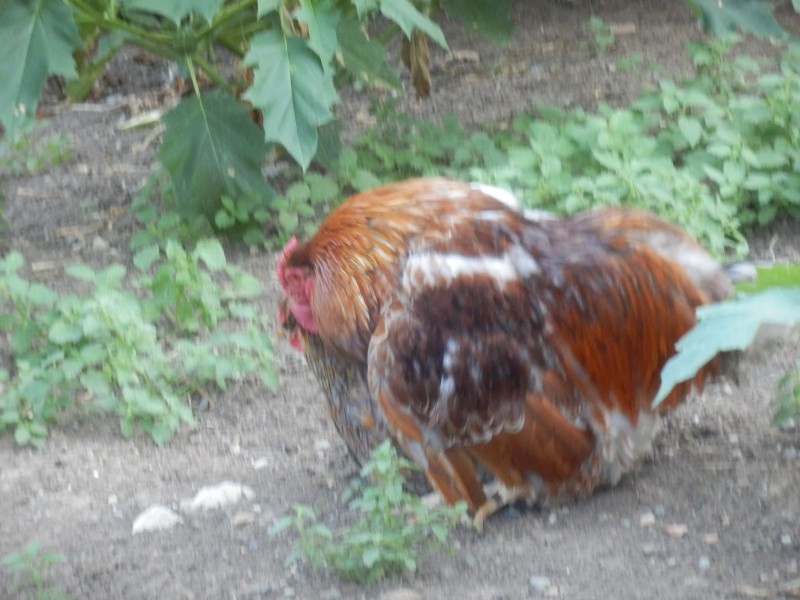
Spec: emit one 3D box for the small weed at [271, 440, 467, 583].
[{"bbox_3d":[-0.029,0.192,4.150,0.175,0.115,0.140,0,18,0],"label":"small weed"}]

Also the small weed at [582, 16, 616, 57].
[{"bbox_3d":[0.253,-0.335,5.810,0.043,0.045,0.038,0,18,0],"label":"small weed"}]

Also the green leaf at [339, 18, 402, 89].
[{"bbox_3d":[-0.036,-0.285,5.250,0.080,0.085,0.045,0,18,0],"label":"green leaf"}]

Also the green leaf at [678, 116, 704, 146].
[{"bbox_3d":[0.330,-0.192,5.200,0.027,0.032,0.016,0,18,0],"label":"green leaf"}]

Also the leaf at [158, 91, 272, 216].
[{"bbox_3d":[-0.204,-0.162,5.070,0.125,0.140,0.060,0,18,0],"label":"leaf"}]

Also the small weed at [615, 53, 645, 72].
[{"bbox_3d":[0.288,-0.298,5.740,0.037,0.020,0.033,0,18,0],"label":"small weed"}]

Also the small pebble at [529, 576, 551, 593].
[{"bbox_3d":[0.124,0.254,4.080,0.019,0.012,0.017,0,18,0],"label":"small pebble"}]

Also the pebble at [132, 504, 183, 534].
[{"bbox_3d":[-0.224,0.203,4.230,0.046,0.022,0.034,0,18,0],"label":"pebble"}]

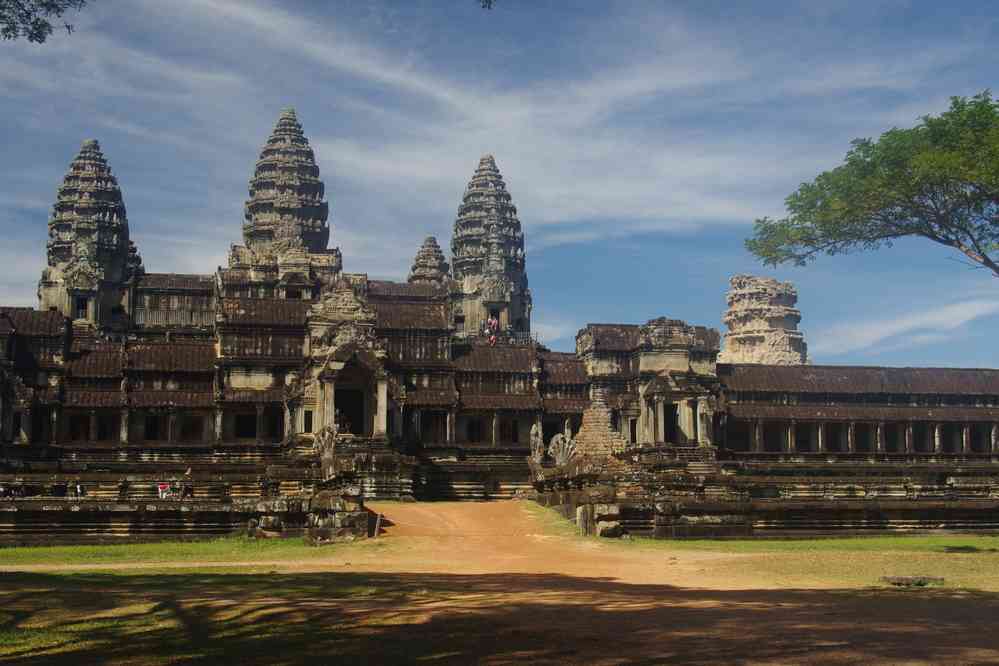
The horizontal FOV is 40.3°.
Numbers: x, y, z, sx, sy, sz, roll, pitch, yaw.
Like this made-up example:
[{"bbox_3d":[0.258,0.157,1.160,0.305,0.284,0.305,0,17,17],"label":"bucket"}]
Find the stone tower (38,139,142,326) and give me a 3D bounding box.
[{"bbox_3d":[-47.248,-11.097,157.128,10.300,23.136,10.300,1,-8,-11],"label":"stone tower"}]

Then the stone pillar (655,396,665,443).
[{"bbox_3d":[10.001,5.390,84.717,0.470,2.860,0.470,1,-8,-11],"label":"stone pillar"}]

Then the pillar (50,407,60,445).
[{"bbox_3d":[-32.134,6.692,98.401,0.600,2.750,0.600,1,-8,-12],"label":"pillar"}]

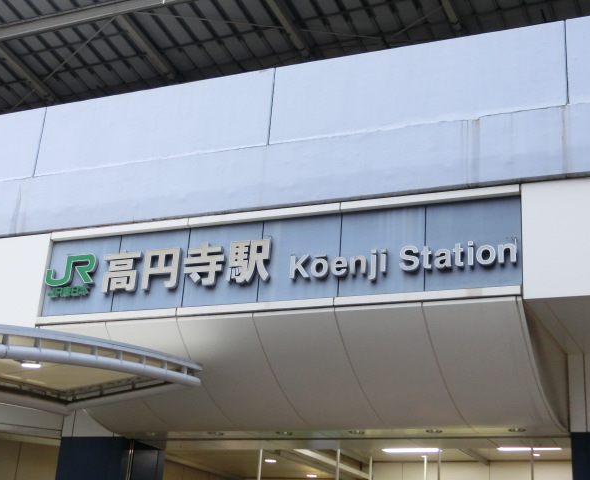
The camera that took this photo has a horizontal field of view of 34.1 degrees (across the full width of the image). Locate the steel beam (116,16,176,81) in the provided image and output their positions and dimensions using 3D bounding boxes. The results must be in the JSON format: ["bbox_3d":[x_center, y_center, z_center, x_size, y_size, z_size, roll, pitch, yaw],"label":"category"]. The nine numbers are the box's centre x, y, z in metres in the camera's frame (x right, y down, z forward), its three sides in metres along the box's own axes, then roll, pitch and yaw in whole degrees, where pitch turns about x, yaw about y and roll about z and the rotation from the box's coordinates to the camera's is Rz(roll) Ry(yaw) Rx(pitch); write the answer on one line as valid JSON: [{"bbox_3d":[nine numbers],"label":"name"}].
[{"bbox_3d":[-3.600,-4.789,23.305,0.220,0.240,2.475,-4,-27,20],"label":"steel beam"}]

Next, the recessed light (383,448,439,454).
[{"bbox_3d":[2.093,3.751,17.193,1.050,0.070,0.280,-5,-23,22],"label":"recessed light"}]

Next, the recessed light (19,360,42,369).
[{"bbox_3d":[-2.990,1.411,10.892,0.220,0.070,0.220,-5,-23,22],"label":"recessed light"}]

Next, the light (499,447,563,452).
[{"bbox_3d":[3.966,3.520,16.262,1.050,0.070,0.280,-5,-23,22],"label":"light"}]

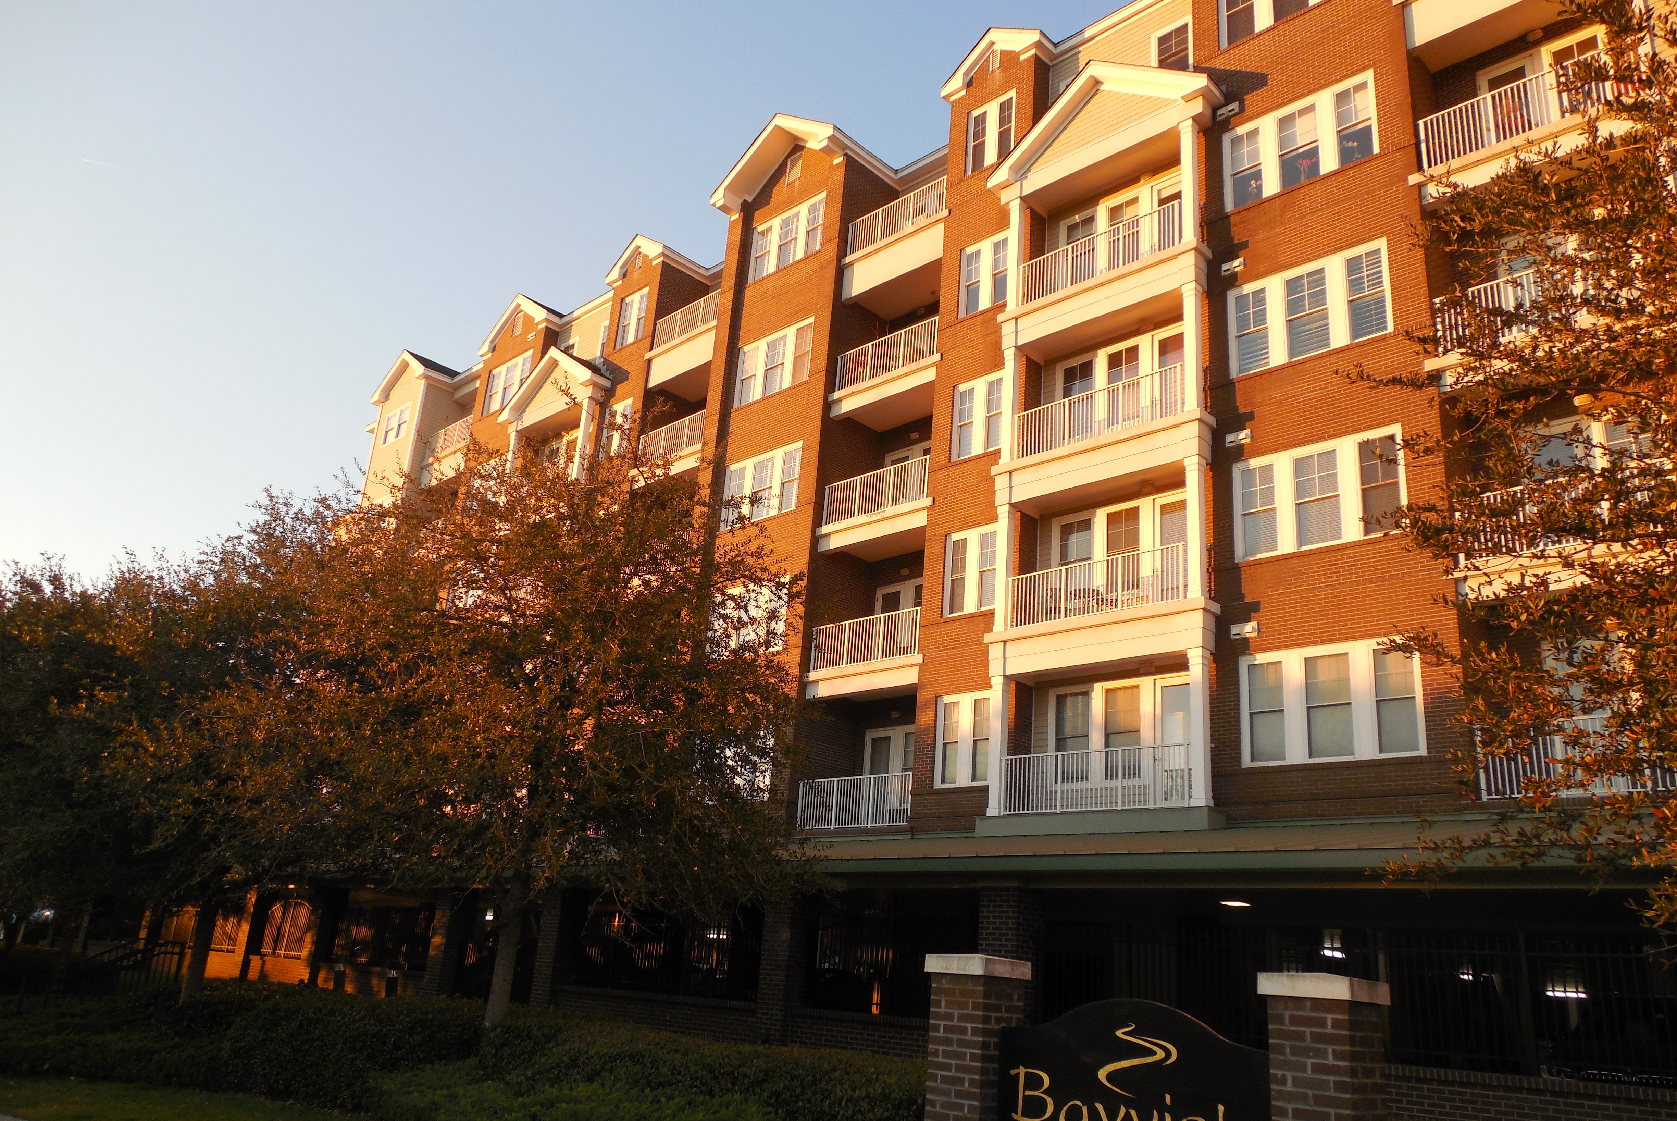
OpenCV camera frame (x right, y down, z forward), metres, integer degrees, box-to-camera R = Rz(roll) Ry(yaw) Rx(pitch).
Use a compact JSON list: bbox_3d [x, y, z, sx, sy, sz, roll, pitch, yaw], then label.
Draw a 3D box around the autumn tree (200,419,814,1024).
[{"bbox_3d":[-4.270,2.366,15.792,7.600,8.000,7.600,-13,-25,43],"label":"autumn tree"}]

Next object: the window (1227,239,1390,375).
[{"bbox_3d":[8.060,-4.297,20.836,2.786,1.787,0.120,-13,-26,41],"label":"window"}]

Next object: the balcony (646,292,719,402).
[{"bbox_3d":[-3.893,-6.188,36.266,3.608,2.294,1.942,-14,-26,43],"label":"balcony"}]

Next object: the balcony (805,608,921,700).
[{"bbox_3d":[1.122,2.302,27.379,3.418,1.657,1.920,-13,-25,43],"label":"balcony"}]

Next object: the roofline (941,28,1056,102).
[{"bbox_3d":[4.127,-12.099,29.729,2.984,1.443,1.400,-13,-25,43],"label":"roofline"}]

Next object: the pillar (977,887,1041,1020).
[{"bbox_3d":[2.161,5.492,15.233,0.600,2.580,0.600,-13,-26,41],"label":"pillar"}]

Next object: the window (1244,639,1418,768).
[{"bbox_3d":[7.690,2.255,19.013,2.882,1.834,0.139,-14,-26,43],"label":"window"}]

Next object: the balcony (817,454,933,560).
[{"bbox_3d":[1.486,-0.974,28.361,3.589,1.683,1.998,-14,-26,43],"label":"balcony"}]

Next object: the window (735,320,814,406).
[{"bbox_3d":[-1.713,-5.230,32.204,2.920,1.833,0.150,-13,-25,43],"label":"window"}]

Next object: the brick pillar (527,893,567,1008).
[{"bbox_3d":[-5.165,7.239,22.456,0.615,2.520,0.600,-13,-25,43],"label":"brick pillar"}]

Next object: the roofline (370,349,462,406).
[{"bbox_3d":[-16.769,-7.265,49.866,4.654,1.934,2.800,-13,-25,43],"label":"roofline"}]

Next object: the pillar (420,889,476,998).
[{"bbox_3d":[-7.776,7.818,24.223,0.600,2.500,0.600,-13,-26,41],"label":"pillar"}]

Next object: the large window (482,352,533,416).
[{"bbox_3d":[-11.797,-6.301,43.345,2.882,1.834,0.148,-14,-26,43],"label":"large window"}]

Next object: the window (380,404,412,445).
[{"bbox_3d":[-17.676,-5.423,48.426,2.187,1.551,0.150,-13,-25,43],"label":"window"}]

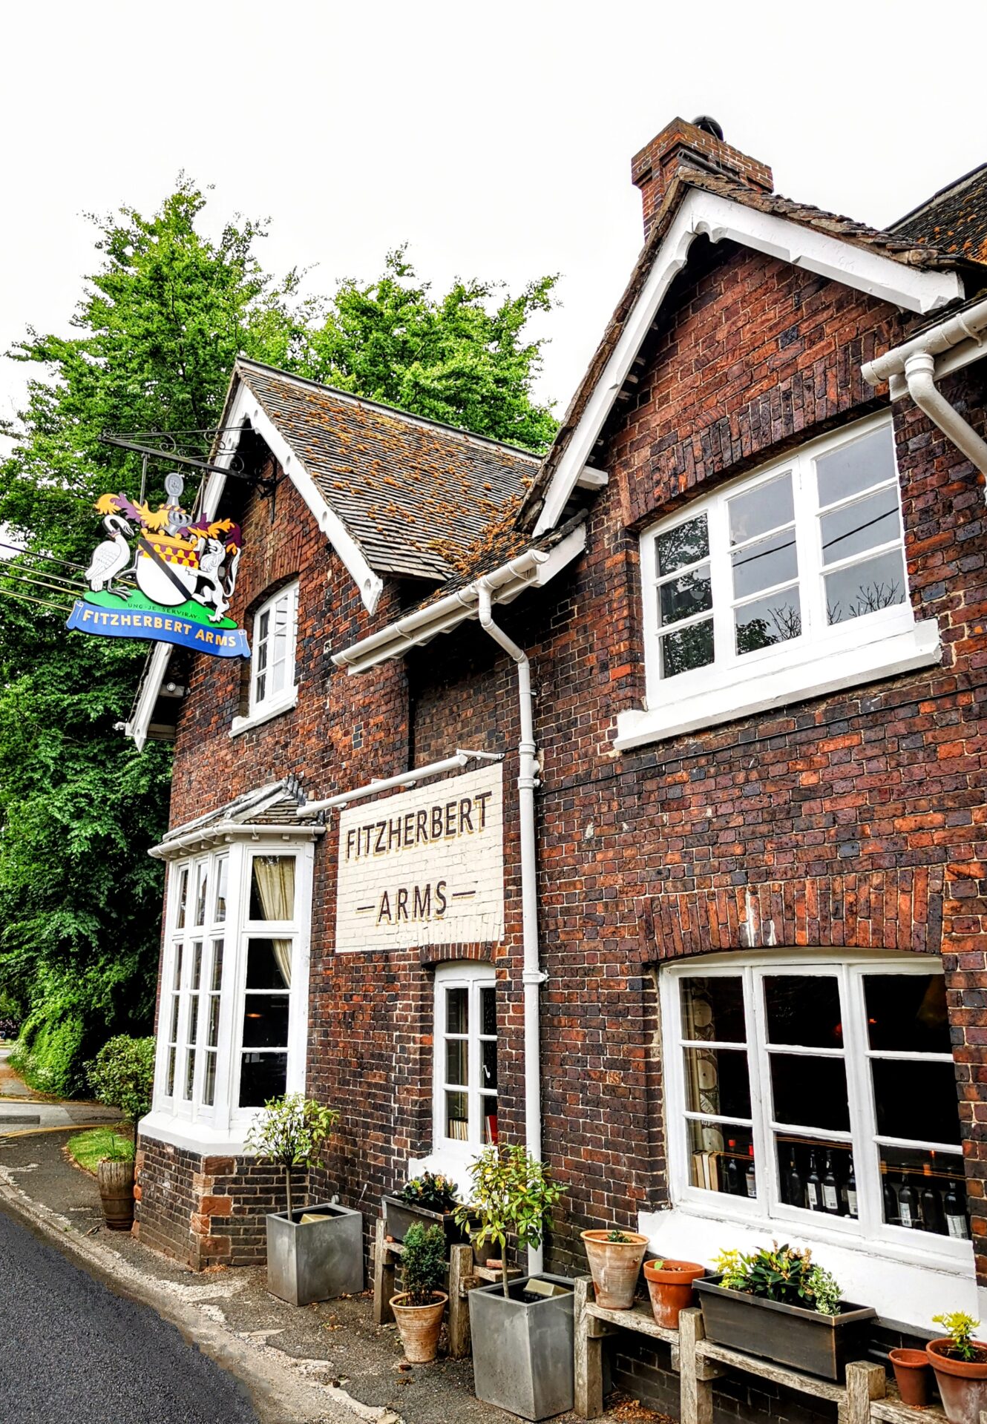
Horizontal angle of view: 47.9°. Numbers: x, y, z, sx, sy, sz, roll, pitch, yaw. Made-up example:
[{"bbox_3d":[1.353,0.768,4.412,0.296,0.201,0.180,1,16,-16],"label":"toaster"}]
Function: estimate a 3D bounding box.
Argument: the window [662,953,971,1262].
[{"bbox_3d":[1.420,1.735,5.126,0.130,1.210,1.750,9,-17,-34],"label":"window"}]

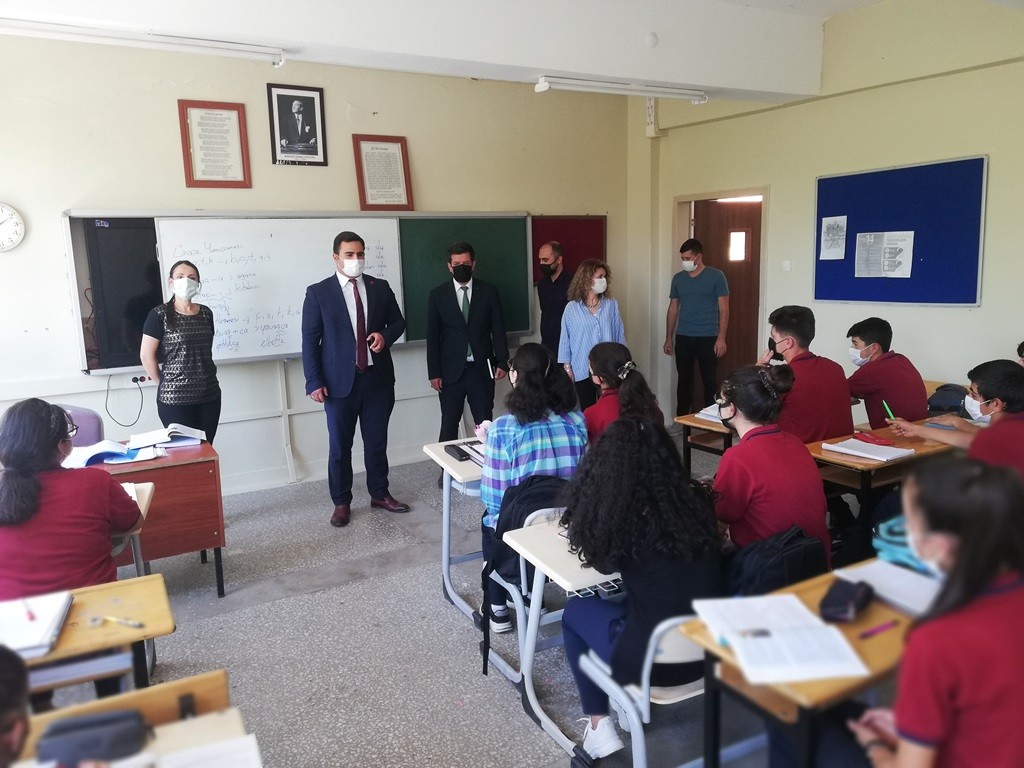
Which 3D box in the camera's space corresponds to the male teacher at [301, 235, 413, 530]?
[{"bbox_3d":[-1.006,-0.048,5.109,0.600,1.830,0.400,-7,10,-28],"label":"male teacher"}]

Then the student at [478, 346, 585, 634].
[{"bbox_3d":[0.076,0.455,3.406,0.480,1.290,0.650,-7,11,-28],"label":"student"}]

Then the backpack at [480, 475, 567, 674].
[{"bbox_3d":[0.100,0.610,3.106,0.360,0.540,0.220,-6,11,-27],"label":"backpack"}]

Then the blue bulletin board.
[{"bbox_3d":[2.546,-0.991,5.369,0.030,0.906,1.221,-7,10,-32],"label":"blue bulletin board"}]

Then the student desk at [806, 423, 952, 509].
[{"bbox_3d":[1.841,0.621,3.765,1.200,0.740,0.420,-7,10,-31],"label":"student desk"}]

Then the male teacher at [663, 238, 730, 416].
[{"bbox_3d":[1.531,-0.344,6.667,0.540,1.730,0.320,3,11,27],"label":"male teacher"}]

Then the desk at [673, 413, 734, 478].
[{"bbox_3d":[1.494,0.517,4.502,1.200,0.740,0.420,-7,10,-31],"label":"desk"}]

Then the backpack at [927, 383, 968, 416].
[{"bbox_3d":[2.653,0.219,4.800,0.200,0.420,0.310,-7,10,-31],"label":"backpack"}]

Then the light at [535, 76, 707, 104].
[{"bbox_3d":[0.730,-1.861,5.108,1.250,0.085,0.120,-6,10,-28],"label":"light"}]

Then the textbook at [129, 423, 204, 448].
[{"bbox_3d":[-1.777,0.264,4.104,0.365,0.070,0.250,-7,10,-32],"label":"textbook"}]

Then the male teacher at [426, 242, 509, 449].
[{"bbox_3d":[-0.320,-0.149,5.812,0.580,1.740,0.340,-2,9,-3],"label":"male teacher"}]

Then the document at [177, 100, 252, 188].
[{"bbox_3d":[-1.998,-1.621,5.416,0.432,0.570,0.030,-7,10,-32],"label":"document"}]

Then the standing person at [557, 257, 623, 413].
[{"bbox_3d":[0.599,-0.134,5.994,0.500,1.600,0.320,-3,9,-6],"label":"standing person"}]

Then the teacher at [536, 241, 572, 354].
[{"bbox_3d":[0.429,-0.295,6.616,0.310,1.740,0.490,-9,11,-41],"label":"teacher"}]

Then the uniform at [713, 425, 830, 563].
[{"bbox_3d":[0.830,0.416,2.572,0.440,0.580,0.340,-6,11,-27],"label":"uniform"}]

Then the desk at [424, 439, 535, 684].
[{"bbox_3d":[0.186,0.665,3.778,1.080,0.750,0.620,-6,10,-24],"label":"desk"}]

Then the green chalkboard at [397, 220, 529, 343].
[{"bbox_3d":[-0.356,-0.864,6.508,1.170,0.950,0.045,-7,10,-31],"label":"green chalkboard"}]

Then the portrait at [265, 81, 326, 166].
[{"bbox_3d":[-1.523,-1.846,5.709,0.400,0.550,0.025,-7,10,-31],"label":"portrait"}]

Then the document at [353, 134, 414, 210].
[{"bbox_3d":[-0.961,-1.598,6.051,0.433,0.565,0.030,-7,2,-31],"label":"document"}]

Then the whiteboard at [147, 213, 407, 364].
[{"bbox_3d":[-1.582,-0.700,5.733,1.730,0.955,0.045,-7,10,-31],"label":"whiteboard"}]

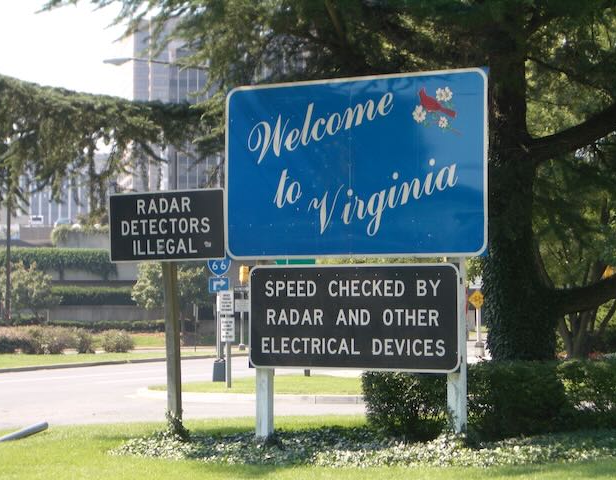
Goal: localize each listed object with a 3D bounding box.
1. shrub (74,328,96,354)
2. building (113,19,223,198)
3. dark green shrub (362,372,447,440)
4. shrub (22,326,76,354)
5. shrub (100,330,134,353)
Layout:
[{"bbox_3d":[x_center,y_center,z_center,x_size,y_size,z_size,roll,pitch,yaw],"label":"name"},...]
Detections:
[{"bbox_3d":[-8.380,3.805,61.000,0.950,1.000,0.950,0,-2,0],"label":"shrub"},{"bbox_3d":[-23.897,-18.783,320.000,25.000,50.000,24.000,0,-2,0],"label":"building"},{"bbox_3d":[1.071,1.708,17.000,1.020,0.800,0.950,0,-2,0],"label":"dark green shrub"},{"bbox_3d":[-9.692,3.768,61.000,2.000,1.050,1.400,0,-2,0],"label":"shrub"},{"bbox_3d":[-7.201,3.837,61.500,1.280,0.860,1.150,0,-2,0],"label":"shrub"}]

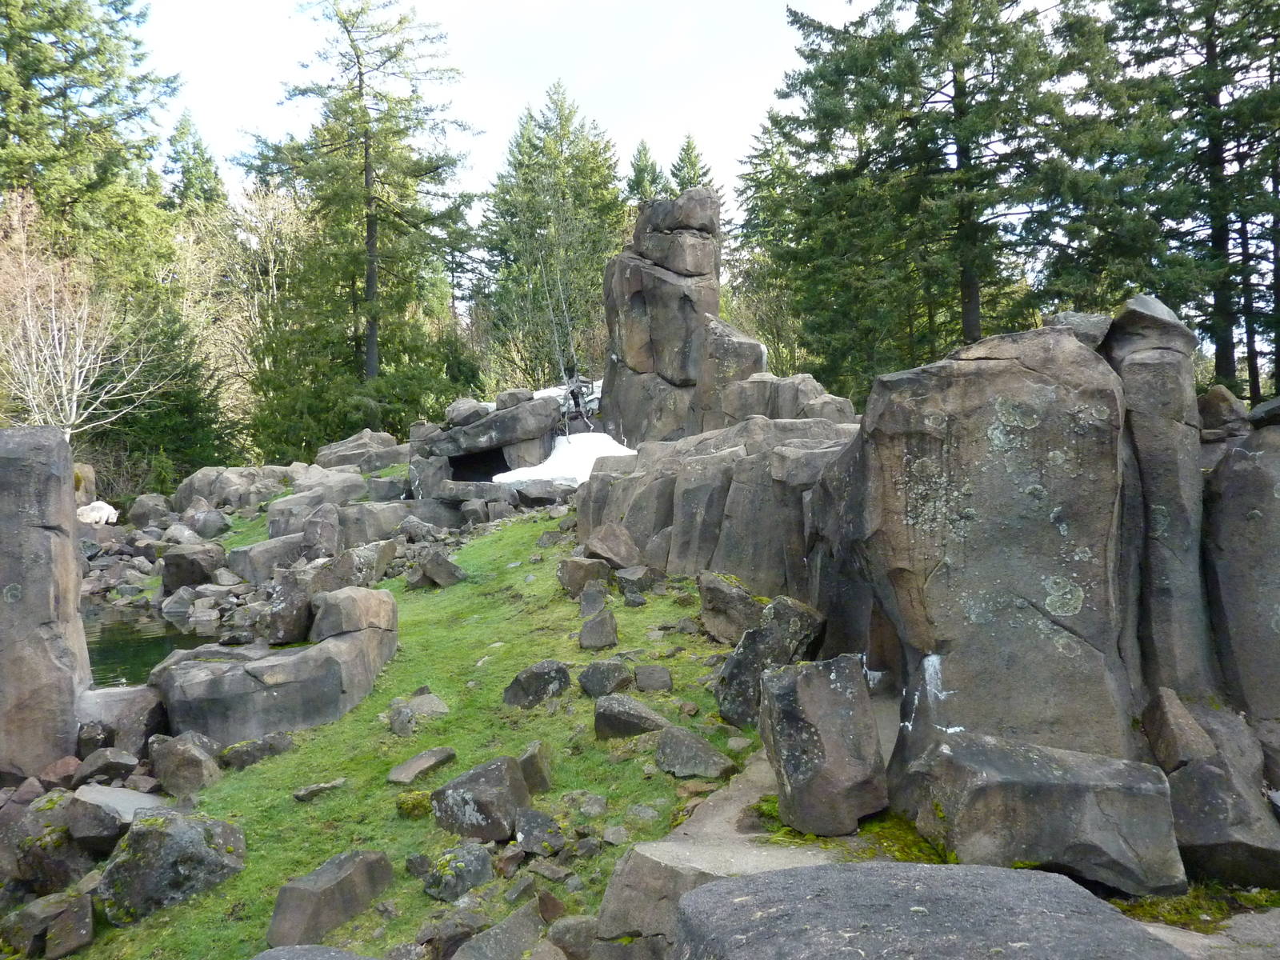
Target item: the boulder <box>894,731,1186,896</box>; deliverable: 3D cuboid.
[{"bbox_3d":[2.881,2.413,6.750,1.750,0.830,1.000,-2,-1,9],"label":"boulder"}]

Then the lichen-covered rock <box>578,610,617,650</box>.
[{"bbox_3d":[-0.597,2.151,13.300,0.560,0.570,0.500,-1,-1,0],"label":"lichen-covered rock"}]

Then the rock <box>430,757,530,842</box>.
[{"bbox_3d":[-1.432,2.860,8.300,0.860,0.680,0.650,-1,-1,-9],"label":"rock"}]

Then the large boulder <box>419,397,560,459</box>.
[{"bbox_3d":[-4.609,-1.588,28.500,4.300,1.850,2.800,-1,-1,-10],"label":"large boulder"}]

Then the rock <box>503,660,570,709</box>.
[{"bbox_3d":[-1.209,2.411,10.900,0.780,0.520,0.560,-1,-1,-6],"label":"rock"}]

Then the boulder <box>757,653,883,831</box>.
[{"bbox_3d":[1.510,2.172,7.650,0.860,1.360,0.780,-1,-1,-18],"label":"boulder"}]

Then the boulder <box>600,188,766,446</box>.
[{"bbox_3d":[1.034,-3.736,22.500,3.800,6.000,3.400,-1,-1,6],"label":"boulder"}]

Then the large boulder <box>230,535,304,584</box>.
[{"bbox_3d":[-8.633,1.824,21.500,1.750,1.050,1.300,-2,1,-17],"label":"large boulder"}]

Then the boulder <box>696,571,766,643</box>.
[{"bbox_3d":[1.271,1.752,12.700,0.950,0.920,0.800,-1,-1,0],"label":"boulder"}]

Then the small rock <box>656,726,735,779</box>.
[{"bbox_3d":[0.385,1.978,6.700,0.550,0.320,0.360,-2,1,-9],"label":"small rock"}]

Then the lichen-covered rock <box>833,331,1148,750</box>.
[{"bbox_3d":[2.976,0.643,8.200,2.350,3.700,1.500,-1,-1,6],"label":"lichen-covered rock"}]

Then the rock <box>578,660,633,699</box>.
[{"bbox_3d":[-0.439,2.491,11.600,0.660,0.440,0.520,-1,-1,-15],"label":"rock"}]

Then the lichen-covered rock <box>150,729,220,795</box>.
[{"bbox_3d":[-4.881,3.041,9.950,0.740,0.680,0.650,-1,-1,-17],"label":"lichen-covered rock"}]

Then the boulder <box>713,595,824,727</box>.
[{"bbox_3d":[1.324,1.916,9.600,1.050,1.320,0.900,-1,-1,6],"label":"boulder"}]

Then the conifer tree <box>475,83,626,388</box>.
[{"bbox_3d":[-4.691,-11.953,49.000,7.600,18.000,7.600,-1,-1,0],"label":"conifer tree"}]

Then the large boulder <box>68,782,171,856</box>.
[{"bbox_3d":[-4.768,3.098,8.500,0.900,0.450,0.650,-2,1,-27],"label":"large boulder"}]

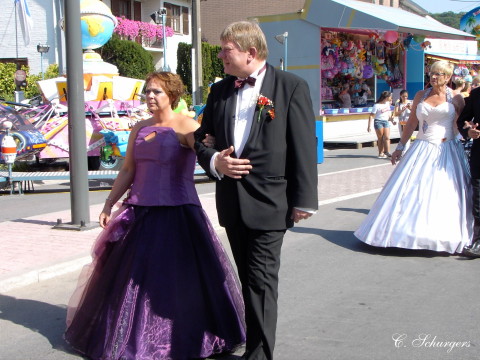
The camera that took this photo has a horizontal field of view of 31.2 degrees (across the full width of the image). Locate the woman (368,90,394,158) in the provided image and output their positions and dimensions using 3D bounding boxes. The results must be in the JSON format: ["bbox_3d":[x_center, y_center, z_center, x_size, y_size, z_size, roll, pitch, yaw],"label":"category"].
[{"bbox_3d":[2.951,-1.169,17.927,0.550,1.389,0.360,-2,6,-12],"label":"woman"}]

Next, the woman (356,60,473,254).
[{"bbox_3d":[1.598,-0.242,7.830,1.080,1.678,1.000,2,7,22],"label":"woman"}]

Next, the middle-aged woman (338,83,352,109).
[{"bbox_3d":[2.776,-1.745,22.518,0.360,1.560,0.450,-4,7,-30],"label":"middle-aged woman"}]

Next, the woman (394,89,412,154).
[{"bbox_3d":[3.458,-1.198,18.127,0.450,1.392,0.340,-2,6,-9],"label":"woman"}]

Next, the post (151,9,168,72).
[{"bbox_3d":[-1.087,-1.107,12.063,0.250,2.559,0.270,5,8,41],"label":"post"}]

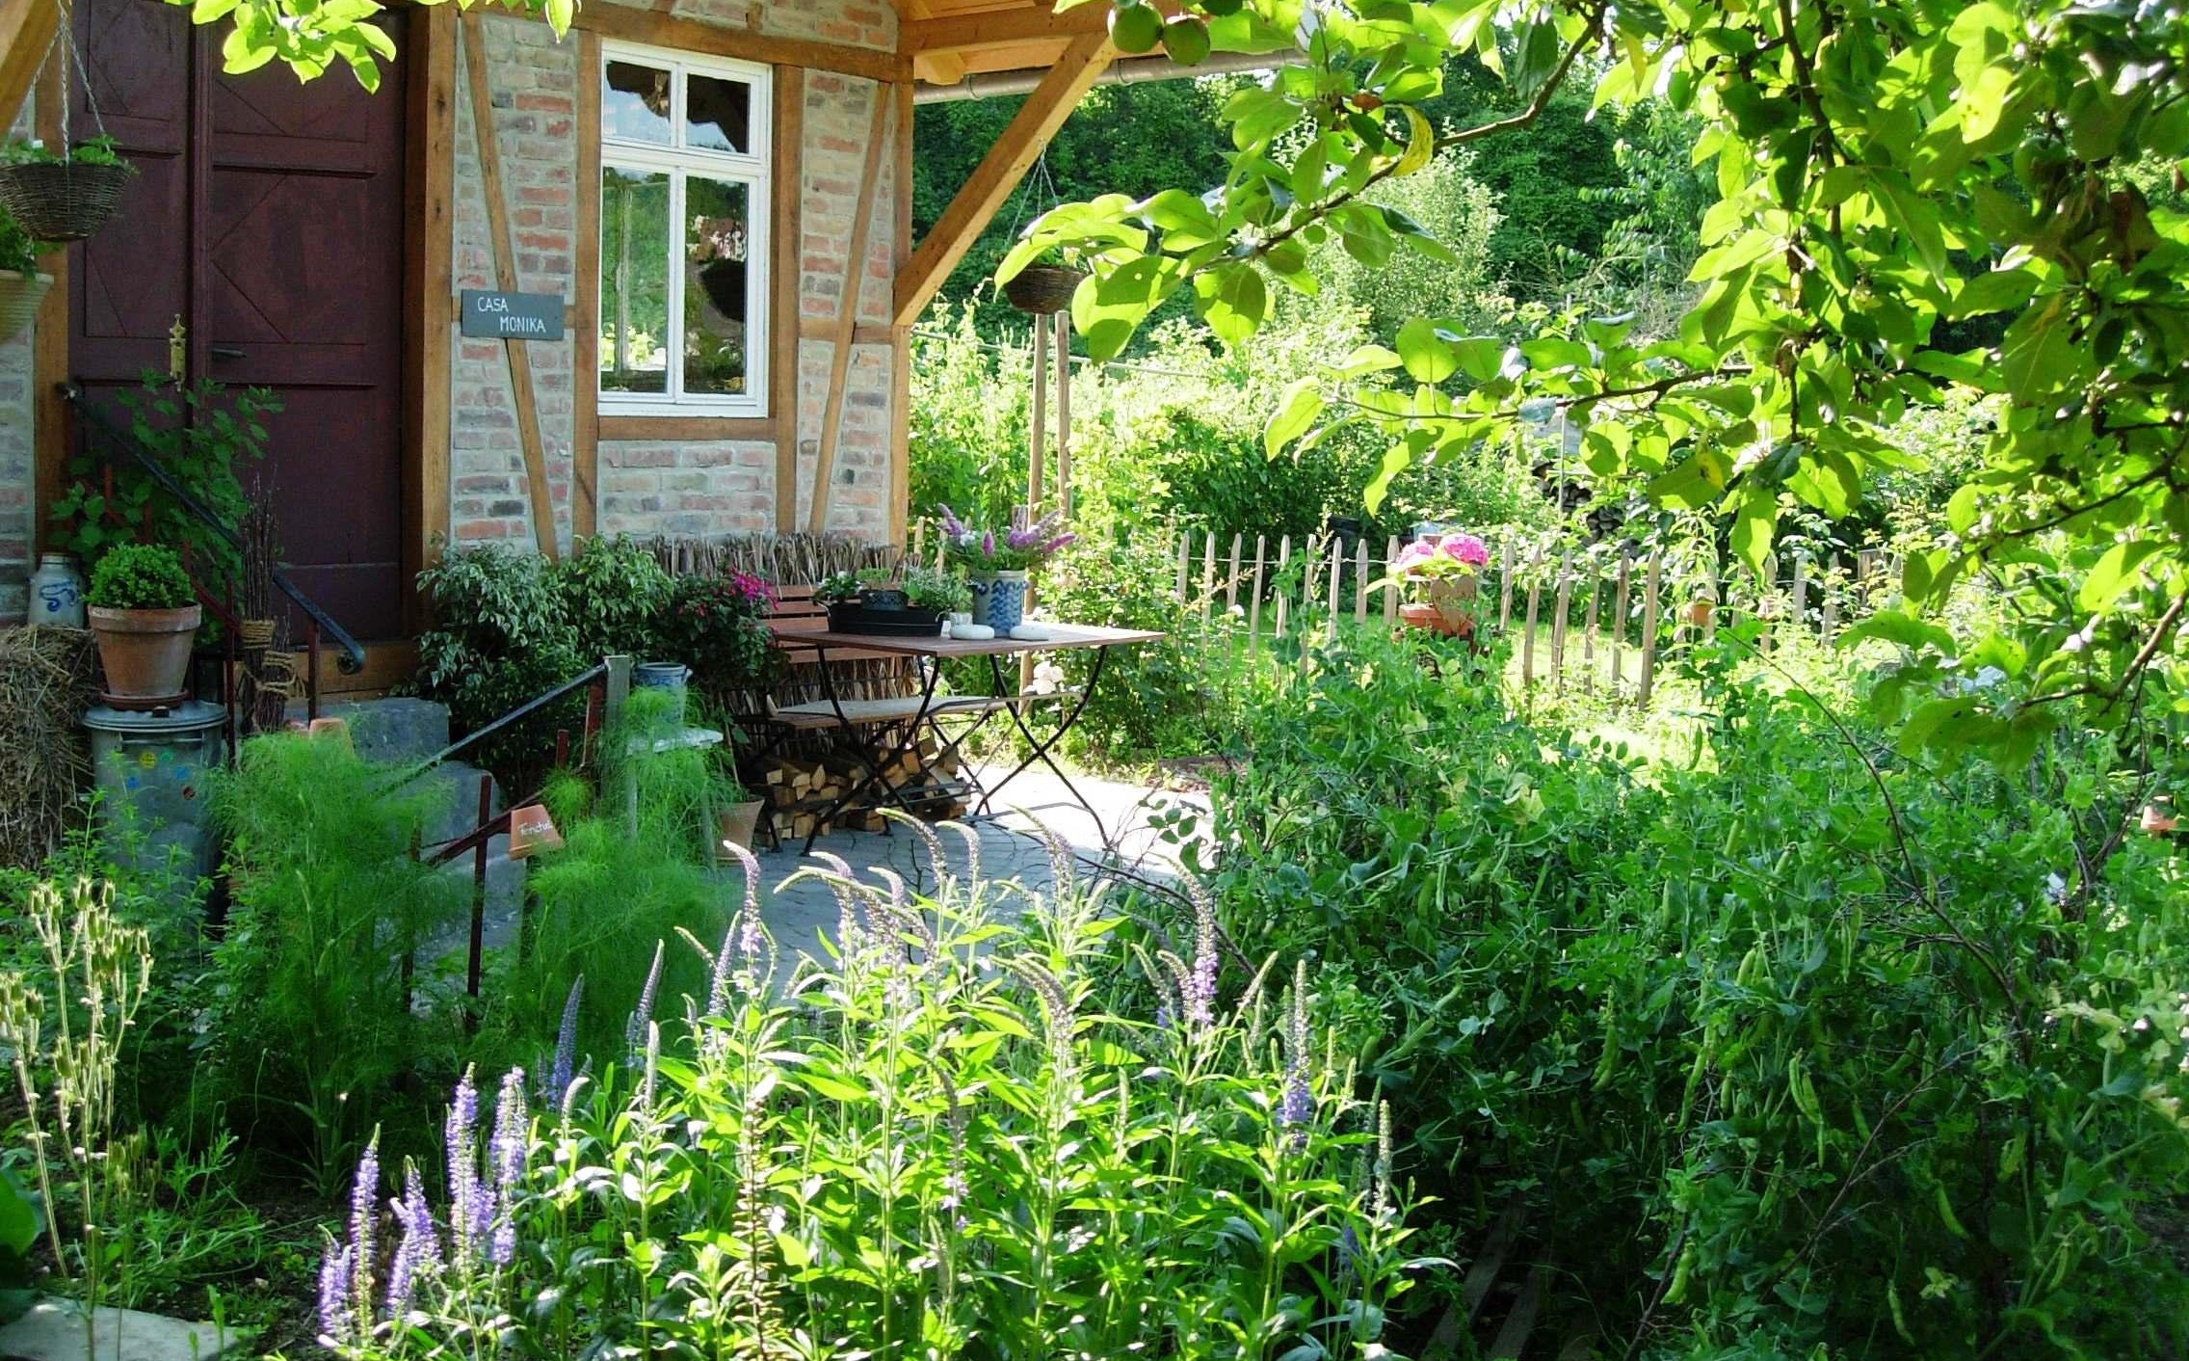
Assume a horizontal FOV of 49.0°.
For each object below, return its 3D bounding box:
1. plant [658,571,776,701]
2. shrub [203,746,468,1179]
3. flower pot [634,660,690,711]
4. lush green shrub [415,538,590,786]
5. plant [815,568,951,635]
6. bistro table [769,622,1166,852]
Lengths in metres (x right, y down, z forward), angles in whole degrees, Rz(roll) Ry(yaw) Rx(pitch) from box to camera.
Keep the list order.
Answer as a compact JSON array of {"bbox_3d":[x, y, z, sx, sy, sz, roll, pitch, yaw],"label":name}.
[{"bbox_3d":[-1.248,-0.138,7.900,0.400,0.440,0.400,1,6,-9],"label":"plant"},{"bbox_3d":[-1.452,0.532,4.600,0.470,0.860,0.460,0,6,-18],"label":"shrub"},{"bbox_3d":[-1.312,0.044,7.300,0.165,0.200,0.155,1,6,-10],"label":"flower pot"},{"bbox_3d":[-1.885,-0.024,7.600,0.530,0.840,0.500,0,6,-14],"label":"lush green shrub"},{"bbox_3d":[-0.708,-0.272,8.145,0.430,0.215,0.290,1,6,-5],"label":"plant"},{"bbox_3d":[-0.425,0.212,8.189,0.760,0.735,1.150,6,7,39],"label":"bistro table"}]

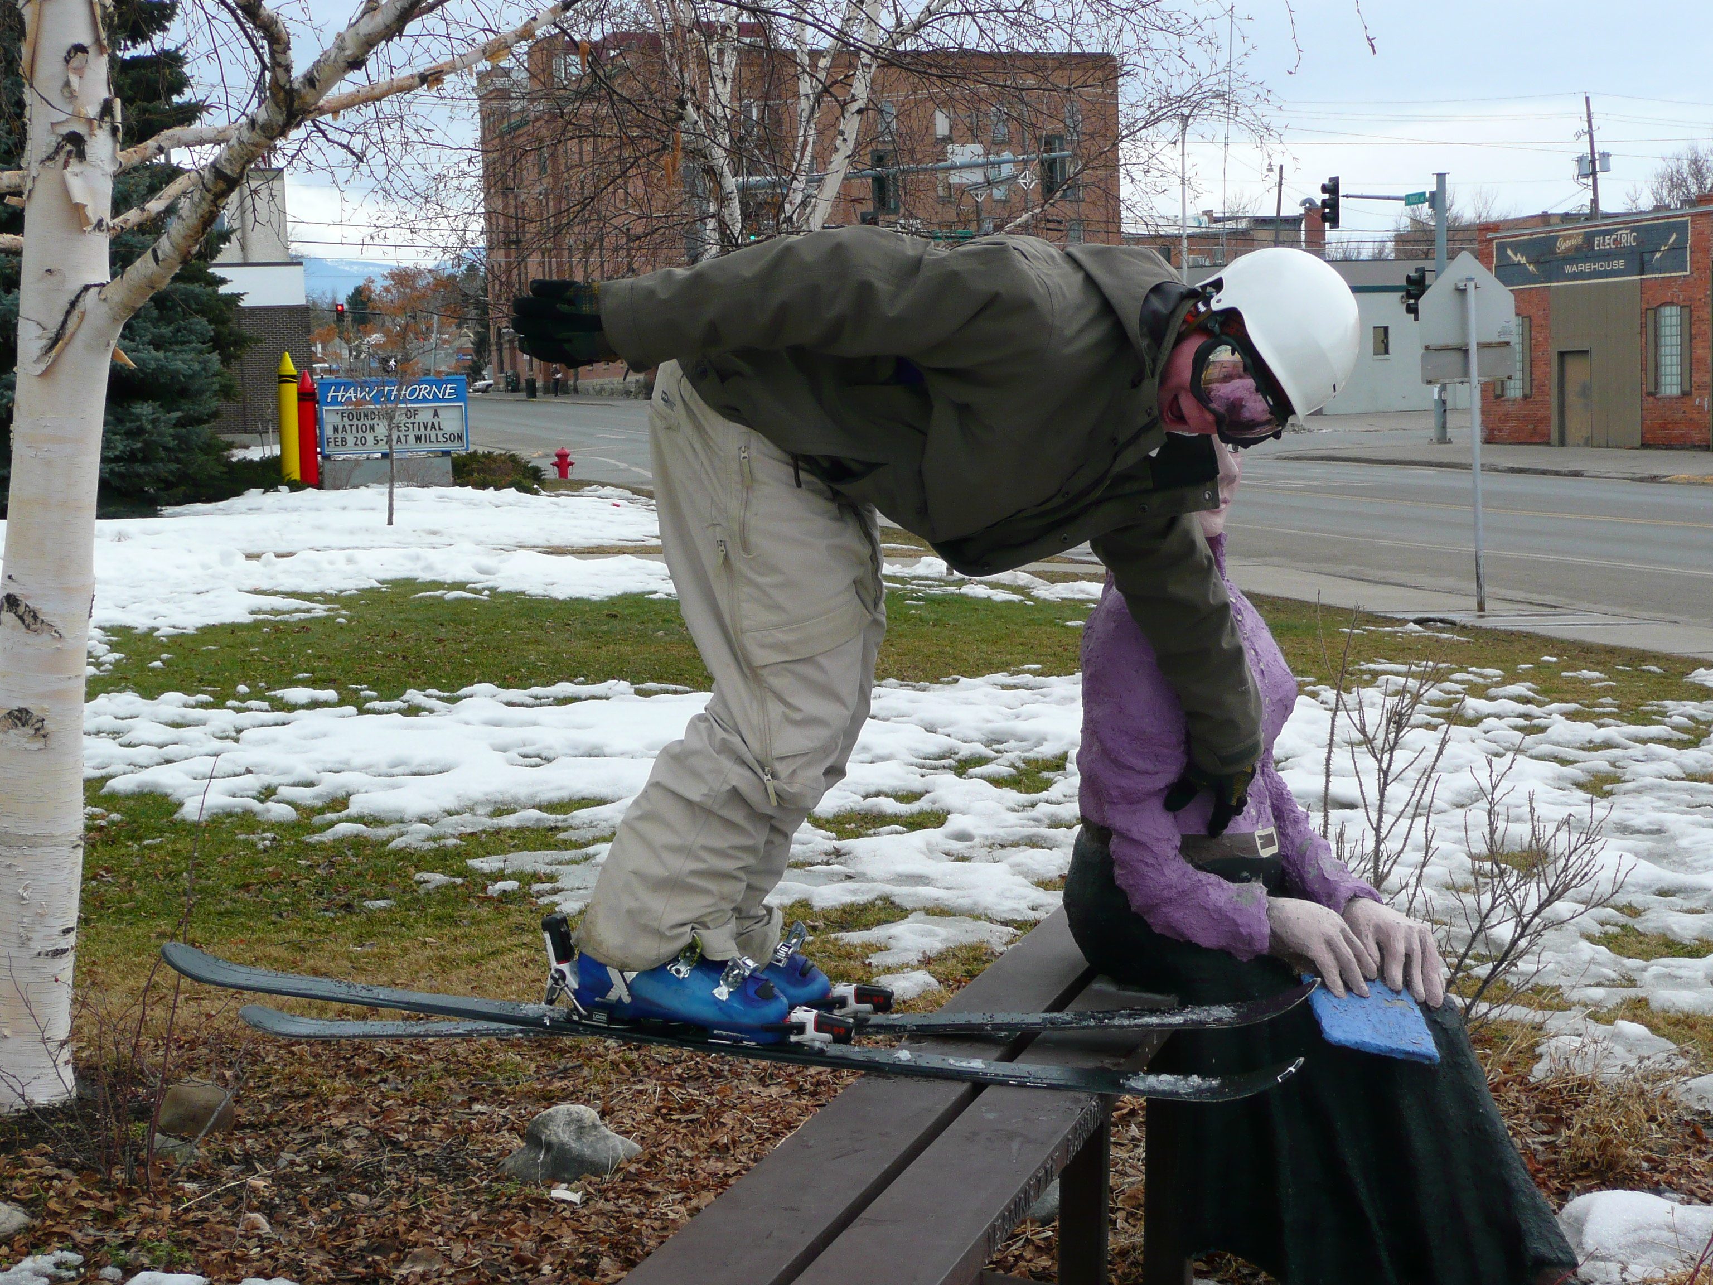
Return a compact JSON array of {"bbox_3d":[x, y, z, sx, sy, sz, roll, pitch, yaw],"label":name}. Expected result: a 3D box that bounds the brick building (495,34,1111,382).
[{"bbox_3d":[-5.045,-22.738,154.470,22.800,17.800,45.000,-3,5,-19],"label":"brick building"}]

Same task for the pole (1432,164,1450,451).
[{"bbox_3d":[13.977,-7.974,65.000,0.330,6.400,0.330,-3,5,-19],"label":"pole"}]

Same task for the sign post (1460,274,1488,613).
[{"bbox_3d":[5.649,-1.799,24.800,0.075,3.070,0.075,-5,6,-19],"label":"sign post"}]

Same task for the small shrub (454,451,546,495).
[{"bbox_3d":[-6.337,-3.009,48.000,1.500,0.780,1.300,-3,5,-19],"label":"small shrub"}]

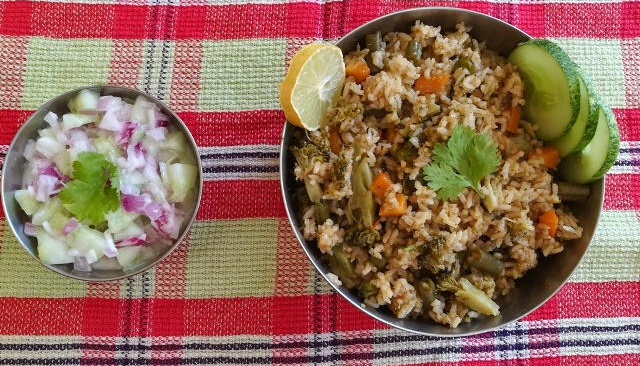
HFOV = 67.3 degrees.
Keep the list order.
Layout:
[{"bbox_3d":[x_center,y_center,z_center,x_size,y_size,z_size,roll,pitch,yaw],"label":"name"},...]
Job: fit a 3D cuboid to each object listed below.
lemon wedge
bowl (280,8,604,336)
[{"bbox_3d":[-0.006,-0.054,0.265,0.019,0.047,0.047,24,80,37],"label":"lemon wedge"},{"bbox_3d":[0.070,-0.006,0.306,0.188,0.070,0.188,0,83,-3],"label":"bowl"}]

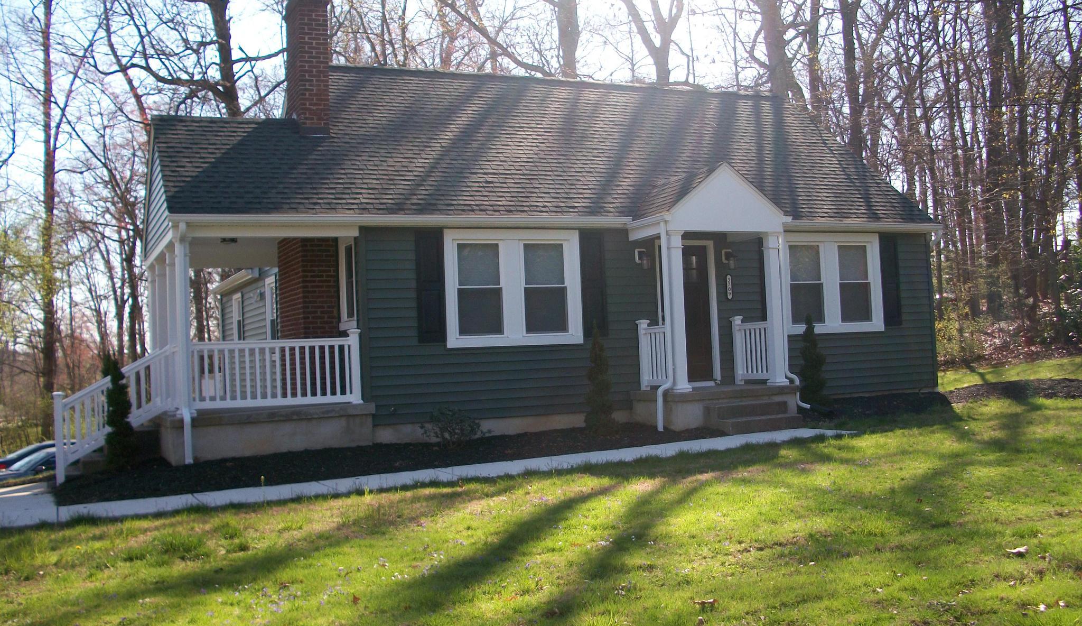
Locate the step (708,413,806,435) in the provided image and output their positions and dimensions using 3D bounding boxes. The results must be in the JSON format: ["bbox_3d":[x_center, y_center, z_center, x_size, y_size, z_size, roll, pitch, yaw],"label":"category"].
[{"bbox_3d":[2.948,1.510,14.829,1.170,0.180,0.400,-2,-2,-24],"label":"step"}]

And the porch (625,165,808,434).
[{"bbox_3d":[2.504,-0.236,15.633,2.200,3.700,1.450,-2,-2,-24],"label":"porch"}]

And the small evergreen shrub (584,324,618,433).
[{"bbox_3d":[0.796,0.893,15.001,0.450,1.476,0.450,-2,-2,0],"label":"small evergreen shrub"}]

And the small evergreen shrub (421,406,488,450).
[{"bbox_3d":[-1.111,1.461,14.135,0.840,0.516,0.750,-2,-2,-24],"label":"small evergreen shrub"}]

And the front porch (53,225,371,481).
[{"bbox_3d":[-4.789,0.595,15.379,3.800,3.100,4.400,-2,-2,-24],"label":"front porch"}]

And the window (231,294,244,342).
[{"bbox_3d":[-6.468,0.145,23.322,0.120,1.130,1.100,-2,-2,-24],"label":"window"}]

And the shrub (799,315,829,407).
[{"bbox_3d":[4.082,0.714,16.512,0.460,1.367,0.460,-2,-2,-24],"label":"shrub"}]

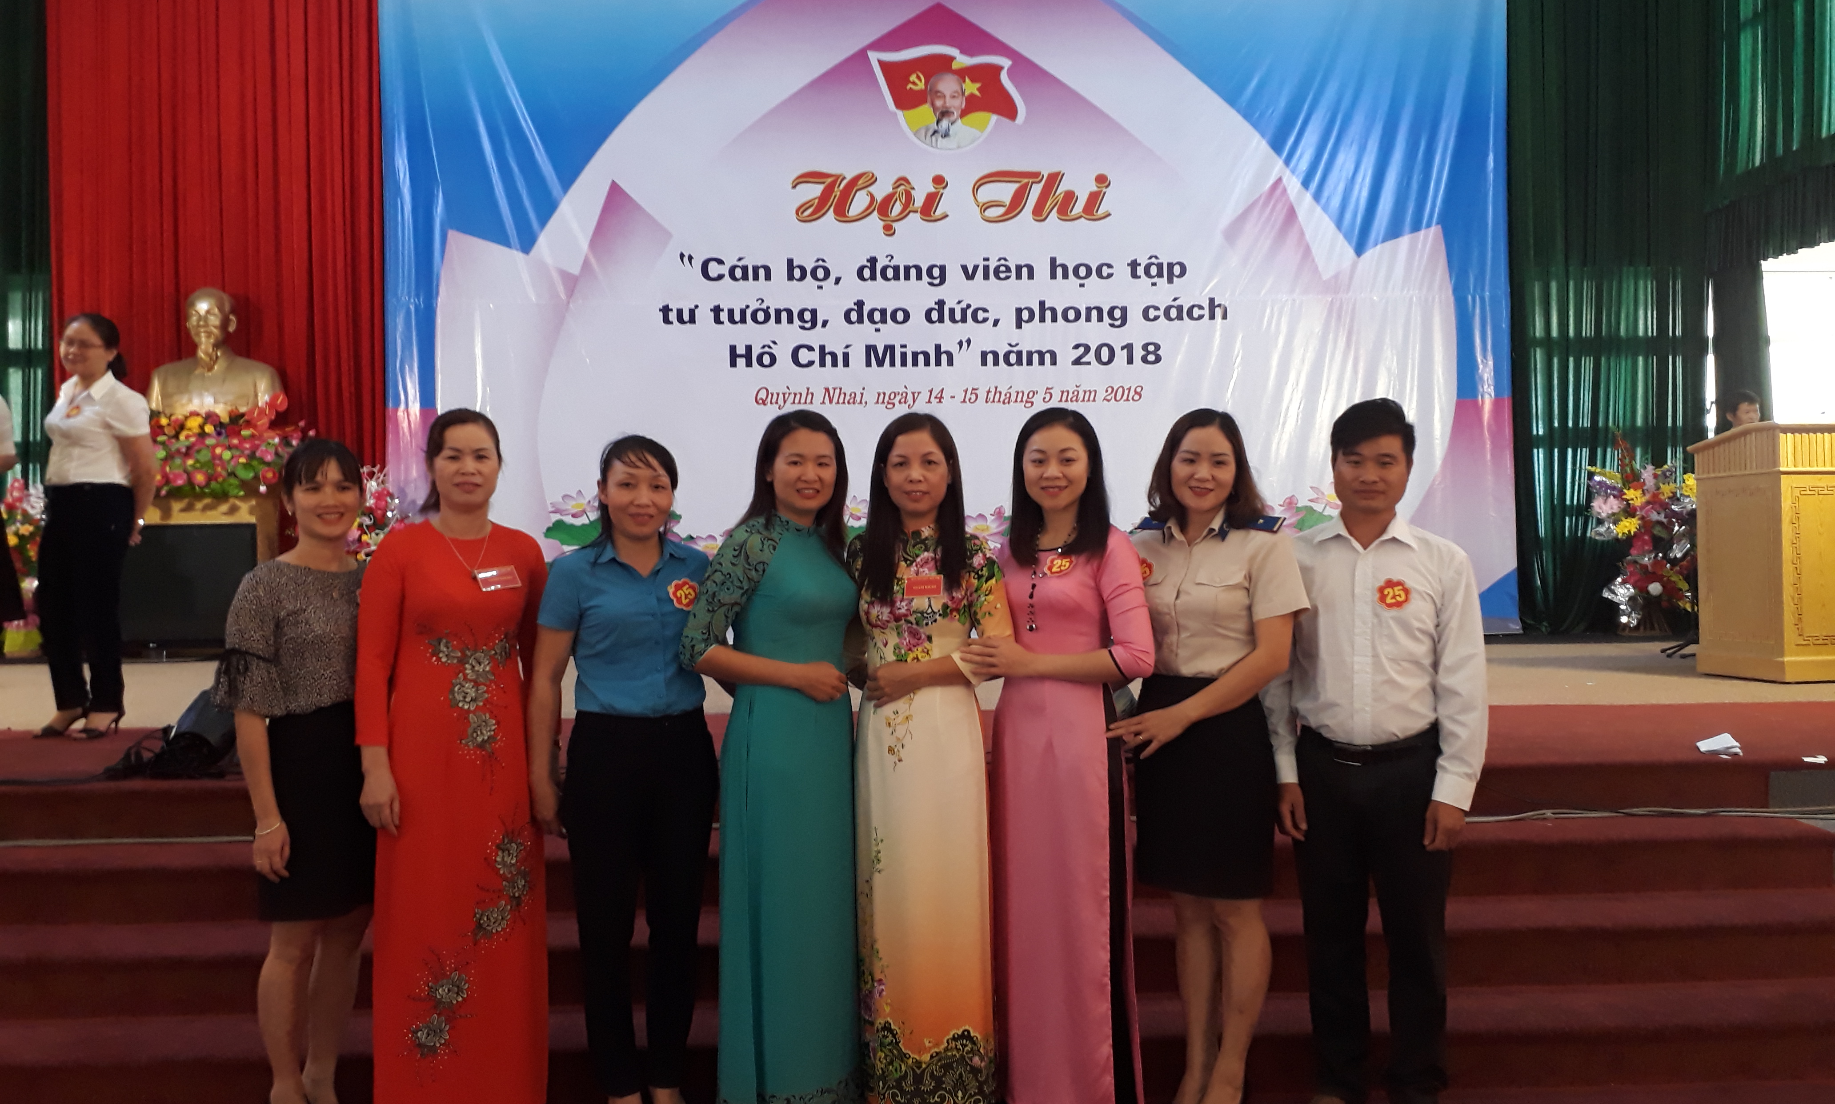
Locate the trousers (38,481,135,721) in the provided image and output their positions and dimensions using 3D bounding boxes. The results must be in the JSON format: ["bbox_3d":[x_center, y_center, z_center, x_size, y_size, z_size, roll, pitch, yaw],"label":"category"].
[{"bbox_3d":[-3.194,0.168,5.500,0.350,0.890,0.290,0,1,37],"label":"trousers"}]

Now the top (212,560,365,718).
[{"bbox_3d":[-1.345,0.181,3.200,0.430,0.350,0.280,-1,1,-22],"label":"top"}]

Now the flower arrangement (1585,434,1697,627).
[{"bbox_3d":[4.217,-0.127,8.300,0.720,1.180,0.500,-1,1,0],"label":"flower arrangement"}]

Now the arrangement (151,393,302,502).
[{"bbox_3d":[-4.053,-0.605,8.400,0.930,0.600,0.500,-1,1,-2],"label":"arrangement"}]

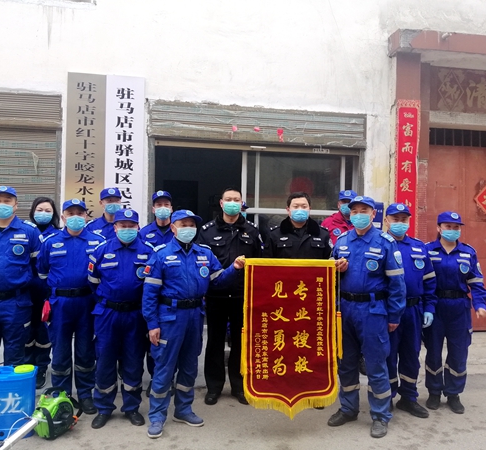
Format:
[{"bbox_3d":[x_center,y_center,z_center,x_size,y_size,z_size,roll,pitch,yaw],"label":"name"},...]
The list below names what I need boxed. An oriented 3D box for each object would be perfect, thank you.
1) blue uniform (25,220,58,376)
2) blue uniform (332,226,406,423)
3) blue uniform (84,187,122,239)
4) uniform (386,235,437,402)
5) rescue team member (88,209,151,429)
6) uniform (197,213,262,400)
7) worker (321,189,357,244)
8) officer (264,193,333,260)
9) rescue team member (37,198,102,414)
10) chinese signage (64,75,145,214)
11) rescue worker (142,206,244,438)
[{"bbox_3d":[-1.797,0.698,4.060,0.460,1.400,0.300,1,0,-20],"label":"blue uniform"},{"bbox_3d":[0.972,0.763,3.490,0.530,1.480,0.380,1,0,30],"label":"blue uniform"},{"bbox_3d":[-1.170,0.570,3.950,0.500,1.761,0.320,1,0,-14],"label":"blue uniform"},{"bbox_3d":[1.328,0.767,3.660,0.520,1.367,0.330,1,0,13],"label":"uniform"},{"bbox_3d":[-0.965,0.704,3.520,0.500,1.660,0.360,1,0,-19],"label":"rescue team member"},{"bbox_3d":[-0.096,0.680,3.760,0.540,1.553,0.340,1,0,-3],"label":"uniform"},{"bbox_3d":[0.987,0.574,4.300,0.520,1.800,0.340,1,0,6],"label":"worker"},{"bbox_3d":[0.450,0.623,3.720,0.550,1.765,0.340,1,0,5],"label":"officer"},{"bbox_3d":[-1.397,0.650,3.670,0.530,1.710,0.360,1,0,-21],"label":"rescue team member"},{"bbox_3d":[-1.450,-0.584,4.700,0.840,1.950,0.040,1,0,-9],"label":"chinese signage"},{"bbox_3d":[-0.398,0.715,3.420,0.680,1.660,0.440,1,0,-20],"label":"rescue worker"}]

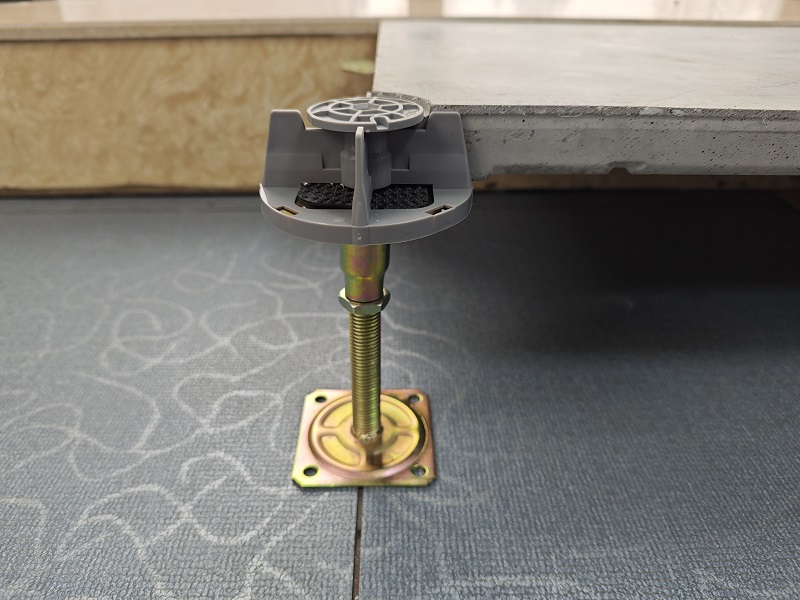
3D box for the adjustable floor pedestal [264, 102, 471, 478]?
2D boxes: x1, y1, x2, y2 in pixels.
[{"bbox_3d":[-0.018,0.000,0.279,0.096,0.192,0.096,0,30,-2],"label":"adjustable floor pedestal"}]

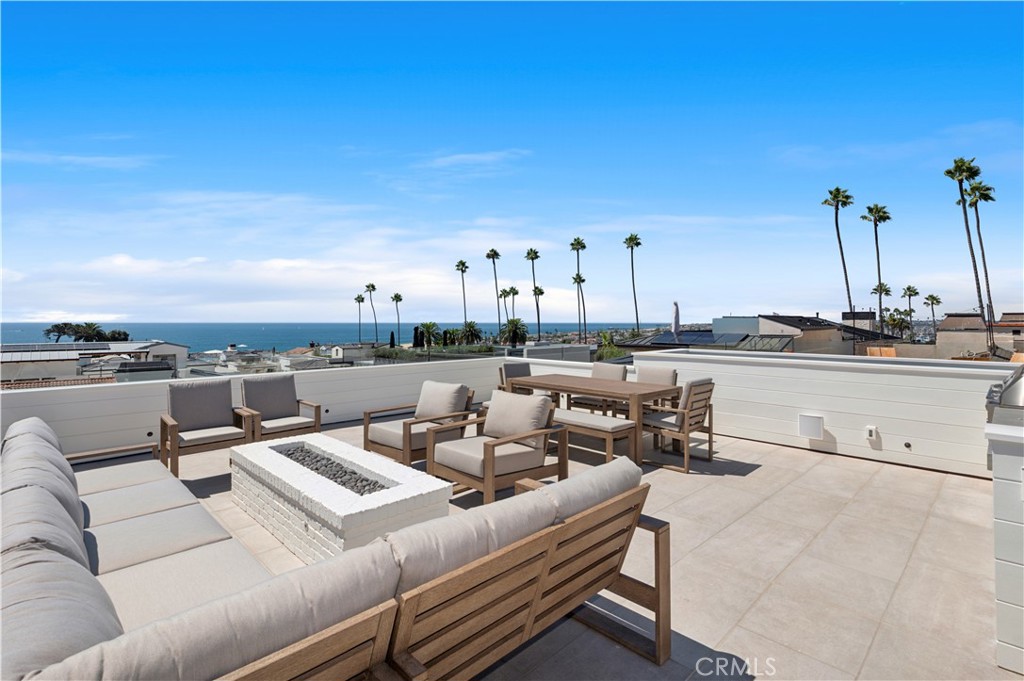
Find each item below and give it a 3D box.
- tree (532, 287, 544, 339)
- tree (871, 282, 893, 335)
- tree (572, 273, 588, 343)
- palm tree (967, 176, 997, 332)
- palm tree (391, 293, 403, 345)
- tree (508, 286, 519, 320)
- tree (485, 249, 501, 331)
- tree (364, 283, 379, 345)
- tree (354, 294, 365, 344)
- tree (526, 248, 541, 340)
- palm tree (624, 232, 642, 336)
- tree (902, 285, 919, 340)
[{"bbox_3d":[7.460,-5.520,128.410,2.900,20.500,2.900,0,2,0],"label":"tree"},{"bbox_3d":[65.010,-1.860,80.310,3.000,16.710,2.900,2,3,39],"label":"tree"},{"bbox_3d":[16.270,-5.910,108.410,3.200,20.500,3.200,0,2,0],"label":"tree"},{"bbox_3d":[50.590,-5.660,49.440,2.900,23.610,3.300,-2,3,-44],"label":"palm tree"},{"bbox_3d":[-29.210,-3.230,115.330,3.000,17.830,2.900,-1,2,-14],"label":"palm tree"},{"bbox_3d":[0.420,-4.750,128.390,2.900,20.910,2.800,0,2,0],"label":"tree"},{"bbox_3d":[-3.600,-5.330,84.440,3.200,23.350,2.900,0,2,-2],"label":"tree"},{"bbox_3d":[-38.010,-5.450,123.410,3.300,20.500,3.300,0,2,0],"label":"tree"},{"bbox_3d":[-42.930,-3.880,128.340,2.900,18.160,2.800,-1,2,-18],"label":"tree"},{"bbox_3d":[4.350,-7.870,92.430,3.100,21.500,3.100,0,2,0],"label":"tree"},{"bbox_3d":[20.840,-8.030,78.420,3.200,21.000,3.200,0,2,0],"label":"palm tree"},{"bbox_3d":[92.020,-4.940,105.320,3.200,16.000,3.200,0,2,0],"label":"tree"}]

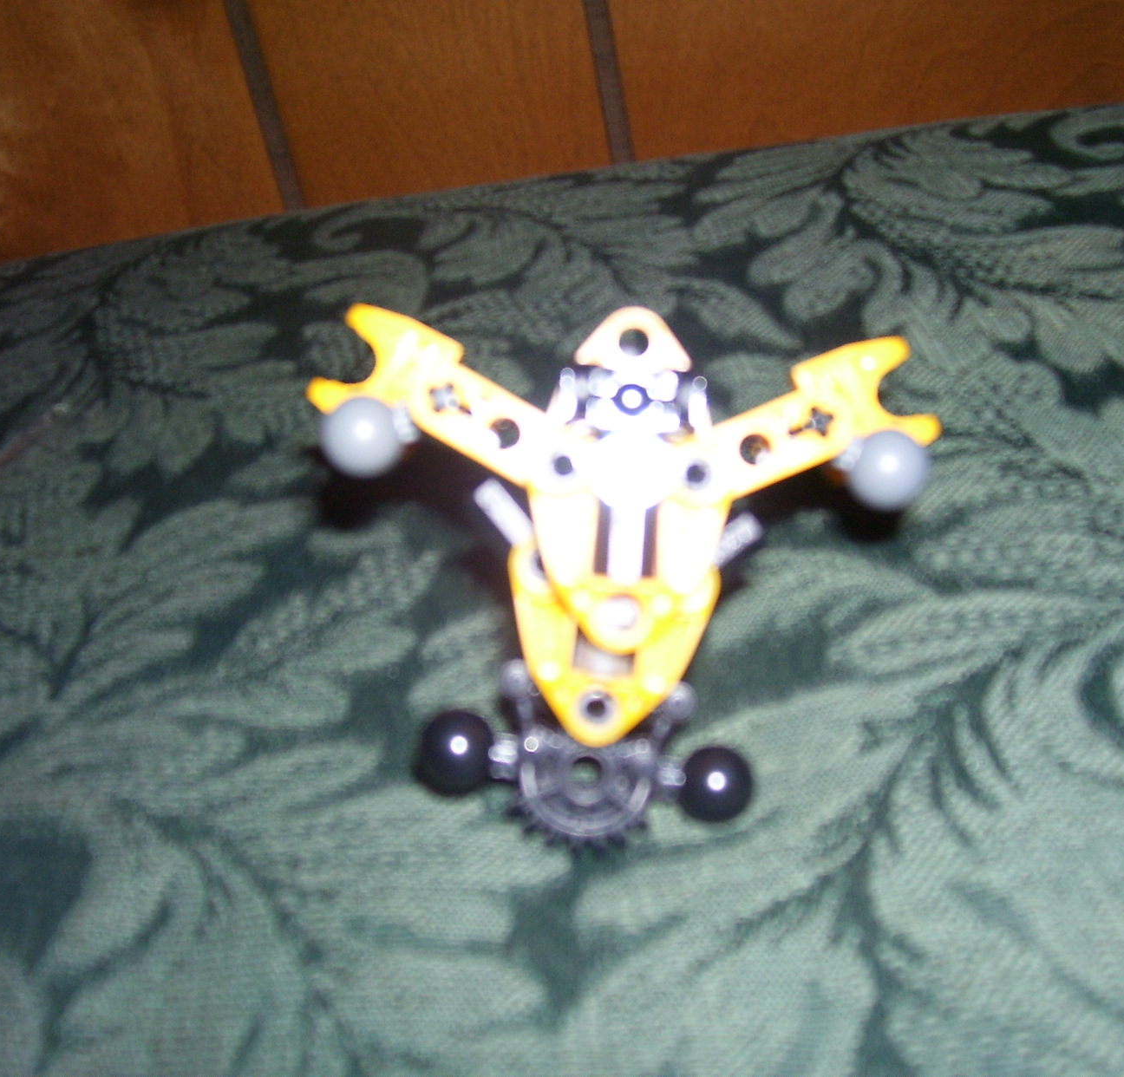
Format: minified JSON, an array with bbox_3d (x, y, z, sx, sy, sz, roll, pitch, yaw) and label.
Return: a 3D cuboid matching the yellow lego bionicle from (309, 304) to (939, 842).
[{"bbox_3d":[0.005,0.006,0.185,0.077,0.072,0.046,5,7,-1],"label":"yellow lego bionicle"}]

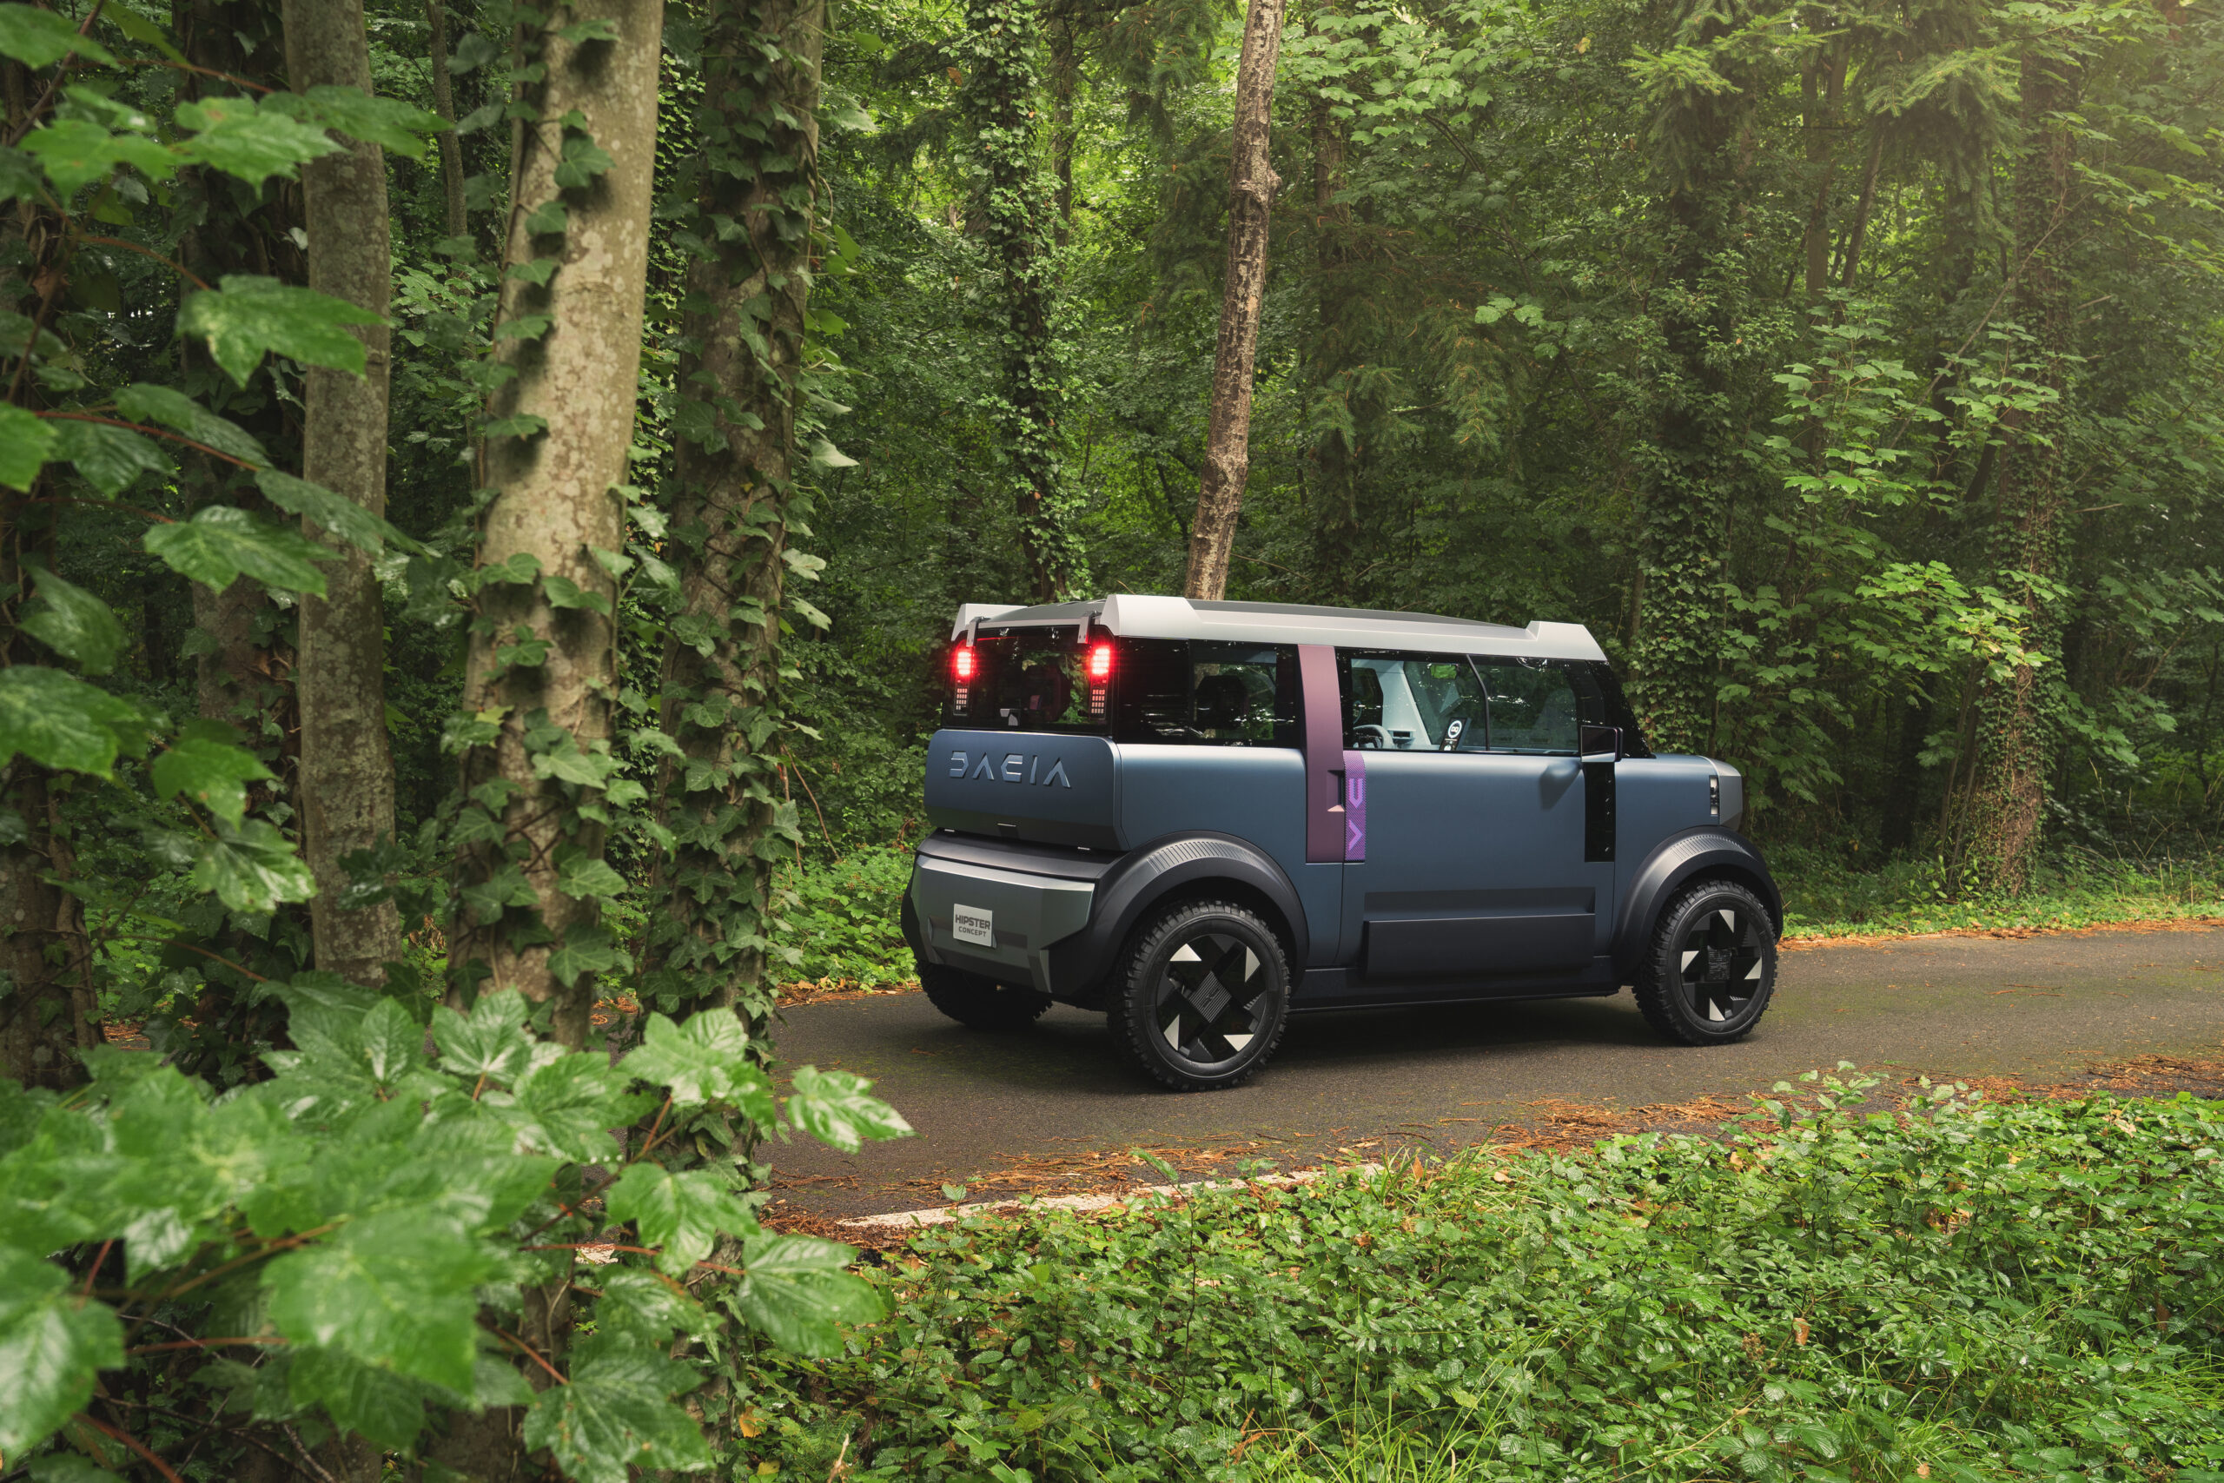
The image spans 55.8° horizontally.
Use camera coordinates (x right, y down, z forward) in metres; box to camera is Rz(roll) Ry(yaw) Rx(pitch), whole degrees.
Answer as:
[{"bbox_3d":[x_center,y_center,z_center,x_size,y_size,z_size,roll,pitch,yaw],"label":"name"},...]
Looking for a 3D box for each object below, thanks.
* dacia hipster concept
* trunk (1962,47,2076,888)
[{"bbox_3d":[0.839,0.319,7.681,3.000,1.530,1.550,1,1,-32],"label":"dacia hipster concept"},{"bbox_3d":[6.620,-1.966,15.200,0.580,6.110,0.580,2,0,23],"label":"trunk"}]

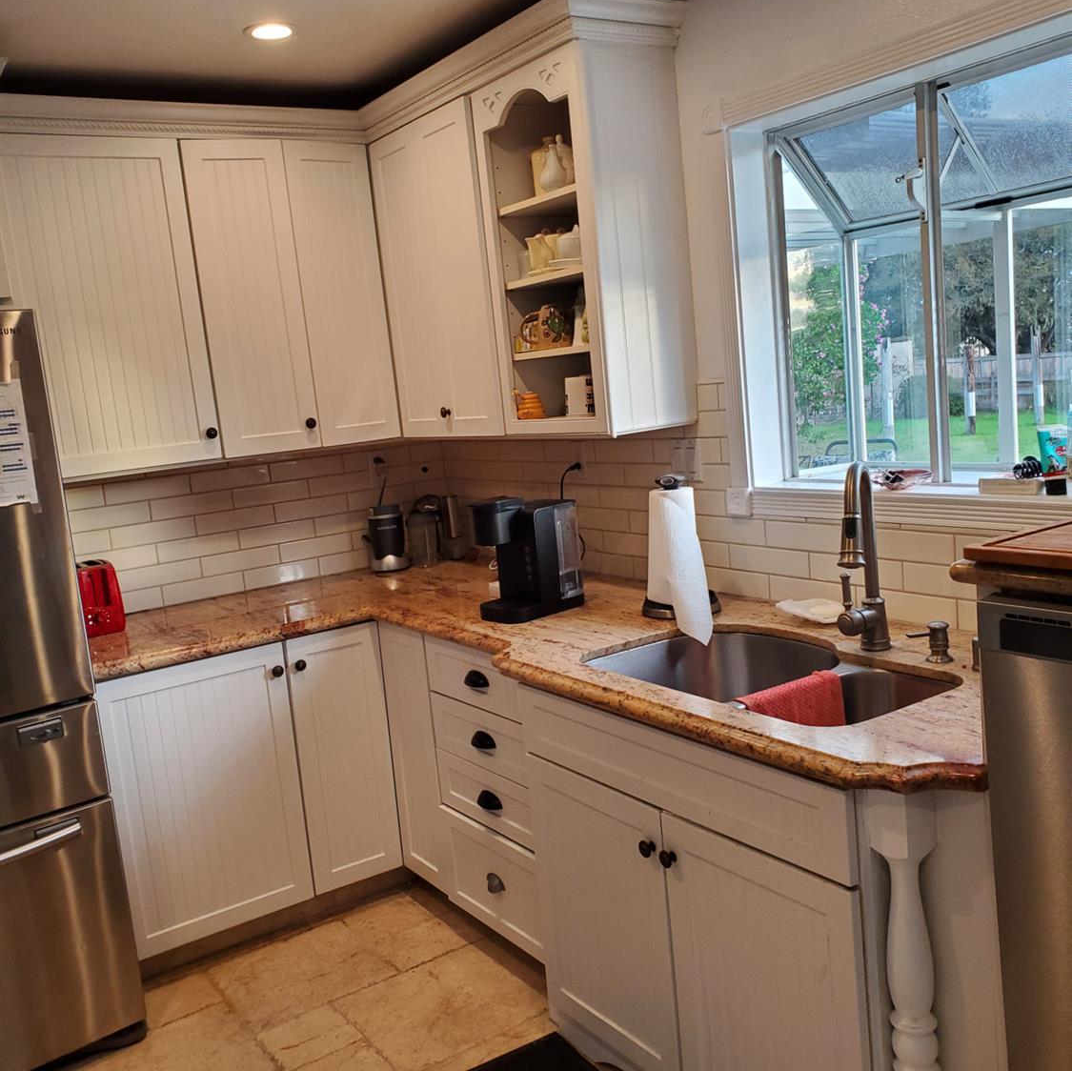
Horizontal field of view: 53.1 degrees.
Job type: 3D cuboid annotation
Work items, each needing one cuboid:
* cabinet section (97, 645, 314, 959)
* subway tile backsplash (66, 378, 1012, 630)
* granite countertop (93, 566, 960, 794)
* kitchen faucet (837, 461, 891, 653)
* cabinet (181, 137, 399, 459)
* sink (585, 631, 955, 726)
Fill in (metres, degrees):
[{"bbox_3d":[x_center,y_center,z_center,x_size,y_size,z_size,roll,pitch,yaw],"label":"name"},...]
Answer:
[{"bbox_3d":[-1.075,0.715,3.252,0.529,0.784,0.592,-11,10,-33],"label":"cabinet section"},{"bbox_3d":[-0.240,-0.021,2.577,1.416,0.558,2.425,-11,10,-32],"label":"subway tile backsplash"},{"bbox_3d":[-0.173,0.290,2.542,1.445,0.058,2.600,-11,10,-32],"label":"granite countertop"},{"bbox_3d":[0.625,0.049,2.116,0.110,0.390,0.240,-1,9,27],"label":"kitchen faucet"},{"bbox_3d":[-0.816,-0.730,3.388,0.579,0.912,0.340,-11,10,-31],"label":"cabinet"},{"bbox_3d":[0.472,0.385,2.159,0.446,0.218,0.747,-11,10,-34],"label":"sink"}]

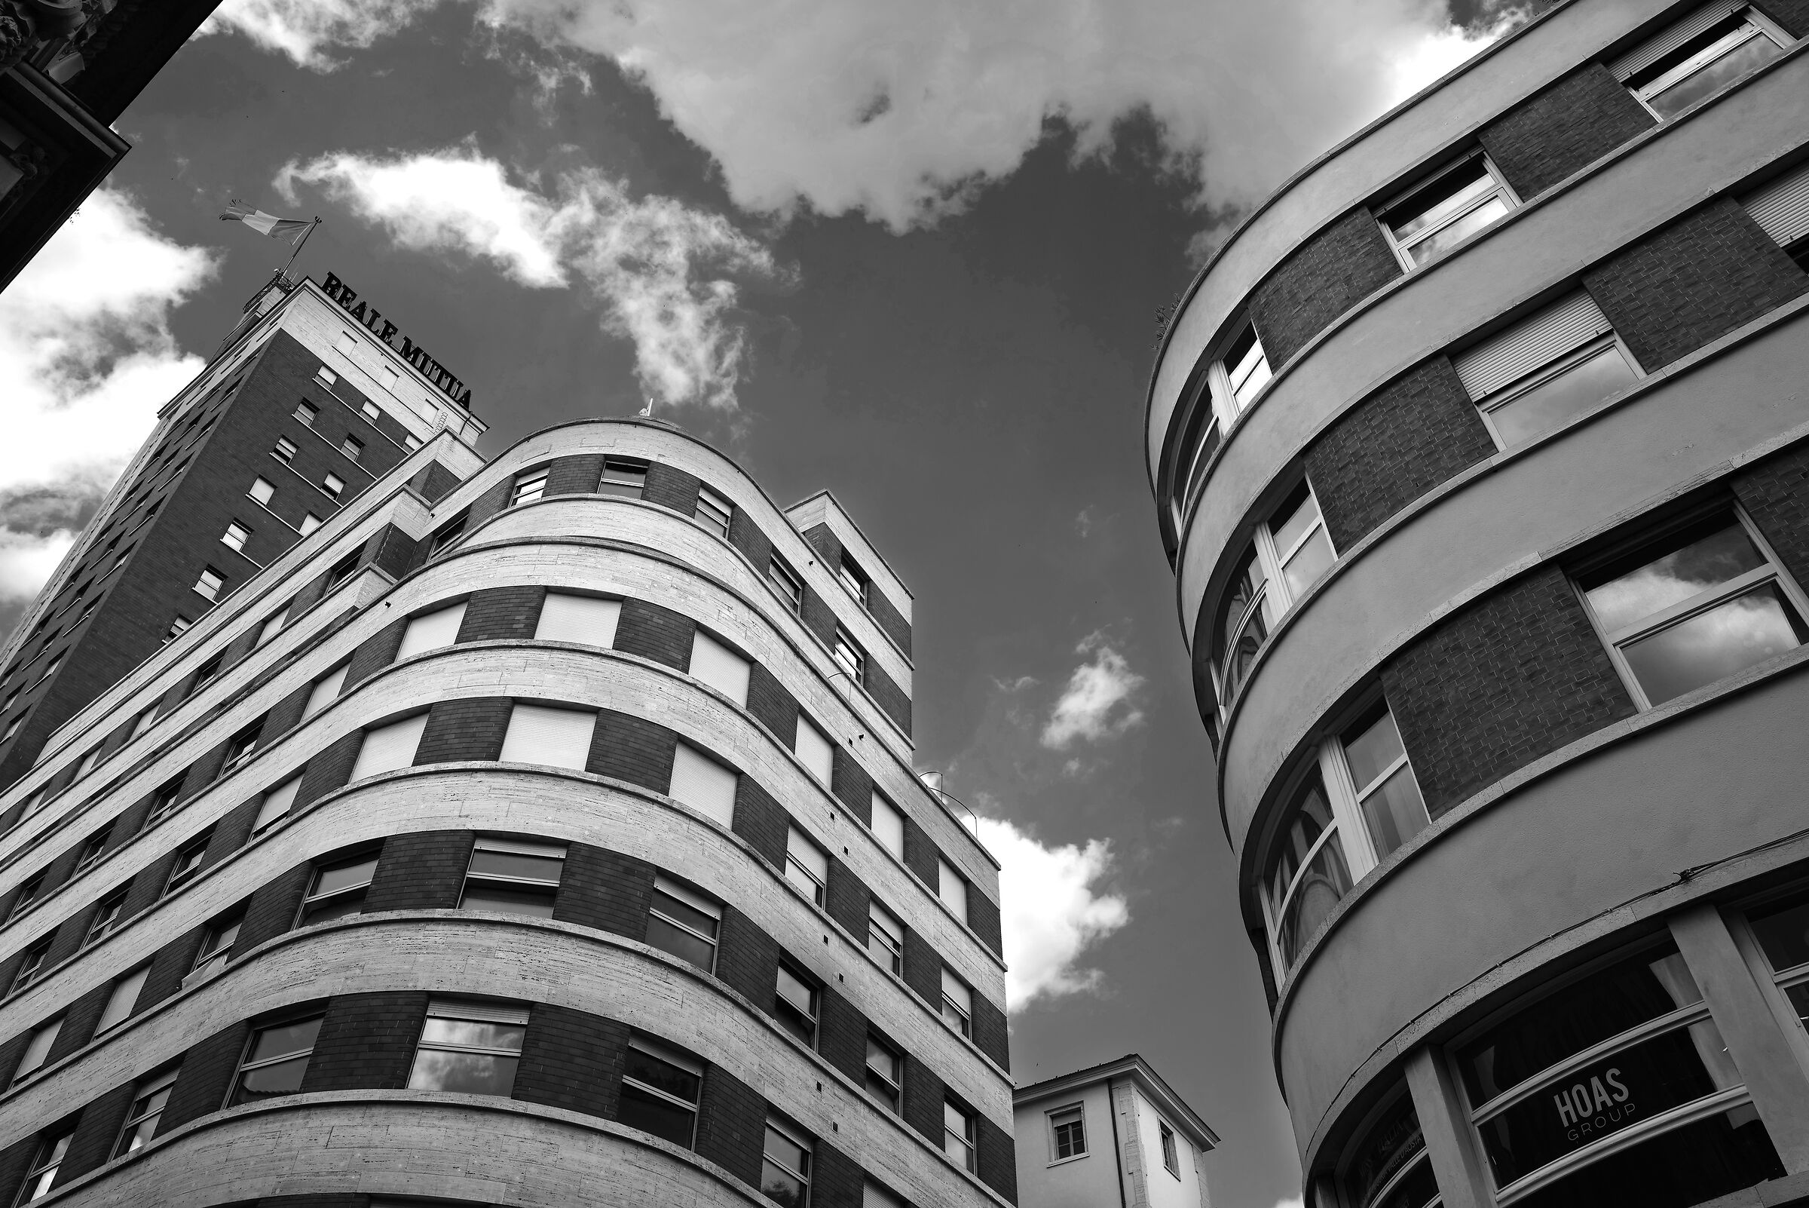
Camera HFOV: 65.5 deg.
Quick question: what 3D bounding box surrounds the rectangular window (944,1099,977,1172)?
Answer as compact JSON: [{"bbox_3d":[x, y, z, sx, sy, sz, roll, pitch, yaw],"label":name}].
[{"bbox_3d":[1.223,12.508,32.927,0.180,1.579,1.503,-26,-53,22],"label":"rectangular window"}]

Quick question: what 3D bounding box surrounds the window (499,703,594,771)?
[{"bbox_3d":[-7.264,2.776,28.839,1.768,1.579,0.180,8,-48,-7],"label":"window"}]

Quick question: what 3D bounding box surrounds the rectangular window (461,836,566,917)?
[{"bbox_3d":[-7.373,5.224,26.614,1.768,1.645,0.150,7,-48,-7],"label":"rectangular window"}]

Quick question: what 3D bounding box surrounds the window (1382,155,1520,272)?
[{"bbox_3d":[6.413,-4.540,16.558,1.462,1.518,0.150,-30,-54,24],"label":"window"}]

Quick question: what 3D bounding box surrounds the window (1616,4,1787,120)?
[{"bbox_3d":[8.714,-5.867,15.347,1.417,1.483,0.150,-31,-55,25],"label":"window"}]

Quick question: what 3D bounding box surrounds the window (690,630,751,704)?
[{"bbox_3d":[-4.280,1.596,32.389,1.699,1.579,0.180,35,-57,-28],"label":"window"}]

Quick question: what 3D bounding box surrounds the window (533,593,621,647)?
[{"bbox_3d":[-7.349,0.514,31.795,1.768,1.645,0.150,7,-48,-7],"label":"window"}]

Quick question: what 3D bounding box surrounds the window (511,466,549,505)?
[{"bbox_3d":[-9.974,-3.016,37.664,1.163,1.462,0.180,-18,-50,16],"label":"window"}]

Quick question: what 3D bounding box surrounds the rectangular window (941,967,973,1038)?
[{"bbox_3d":[1.238,10.166,35.505,0.180,1.579,1.503,-26,-53,22],"label":"rectangular window"}]

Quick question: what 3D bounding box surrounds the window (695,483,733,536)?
[{"bbox_3d":[-5.204,-2.403,38.193,1.181,1.462,0.180,35,-56,-27],"label":"window"}]

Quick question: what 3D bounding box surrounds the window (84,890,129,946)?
[{"bbox_3d":[-18.762,7.502,33.201,1.524,1.579,0.180,-29,-54,24],"label":"window"}]

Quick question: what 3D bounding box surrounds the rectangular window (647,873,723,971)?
[{"bbox_3d":[-4.310,6.248,27.270,1.699,1.579,0.180,35,-57,-28],"label":"rectangular window"}]

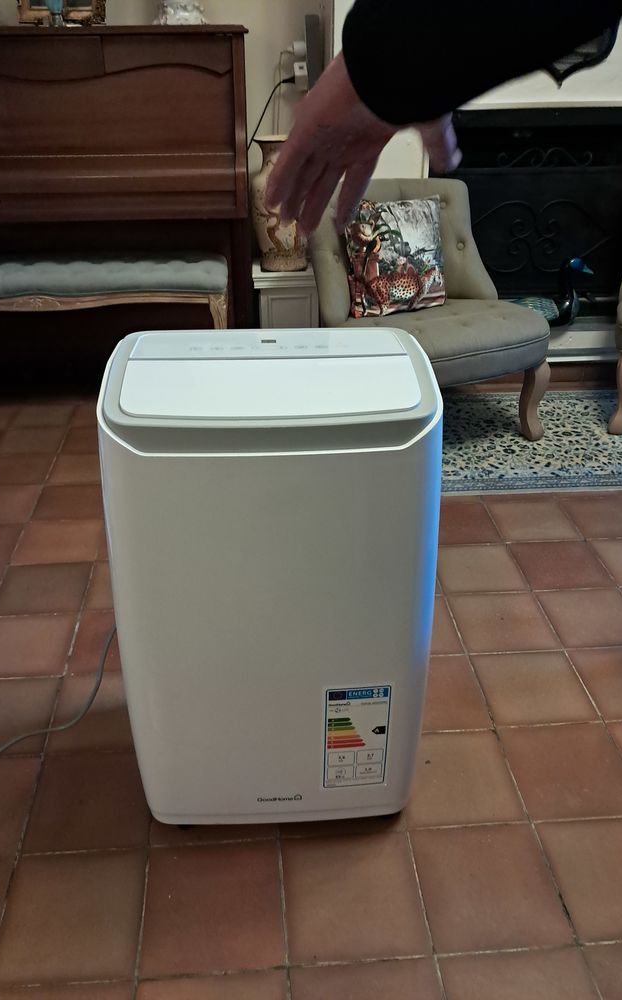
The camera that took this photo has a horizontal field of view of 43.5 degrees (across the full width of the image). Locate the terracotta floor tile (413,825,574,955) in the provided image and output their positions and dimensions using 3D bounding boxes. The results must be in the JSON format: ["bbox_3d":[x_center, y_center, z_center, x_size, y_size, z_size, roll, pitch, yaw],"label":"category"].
[{"bbox_3d":[0.263,0.575,1.164,0.200,0.013,0.197,-2,30,-4],"label":"terracotta floor tile"}]

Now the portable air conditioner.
[{"bbox_3d":[-0.053,0.135,1.209,0.422,0.702,0.349,-2,30,-3],"label":"portable air conditioner"}]

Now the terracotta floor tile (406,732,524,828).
[{"bbox_3d":[0.249,0.482,1.350,0.200,0.015,0.197,-2,30,-4],"label":"terracotta floor tile"}]

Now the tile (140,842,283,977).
[{"bbox_3d":[-0.143,0.598,1.147,0.200,0.015,0.198,-2,30,-4],"label":"tile"}]

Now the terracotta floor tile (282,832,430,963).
[{"bbox_3d":[0.061,0.583,1.149,0.200,0.013,0.197,-2,30,-4],"label":"terracotta floor tile"}]

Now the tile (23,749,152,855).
[{"bbox_3d":[-0.364,0.505,1.305,0.200,0.015,0.198,-2,30,-4],"label":"tile"}]

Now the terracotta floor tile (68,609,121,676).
[{"bbox_3d":[-0.398,0.305,1.652,0.200,0.015,0.198,-2,30,-4],"label":"terracotta floor tile"}]

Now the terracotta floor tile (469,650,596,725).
[{"bbox_3d":[0.436,0.374,1.540,0.200,0.015,0.198,-2,30,-4],"label":"terracotta floor tile"}]

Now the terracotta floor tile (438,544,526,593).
[{"bbox_3d":[0.403,0.171,1.886,0.200,0.015,0.197,-2,30,-4],"label":"terracotta floor tile"}]

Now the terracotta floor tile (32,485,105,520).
[{"bbox_3d":[-0.645,0.010,2.141,0.200,0.013,0.197,-2,30,-4],"label":"terracotta floor tile"}]

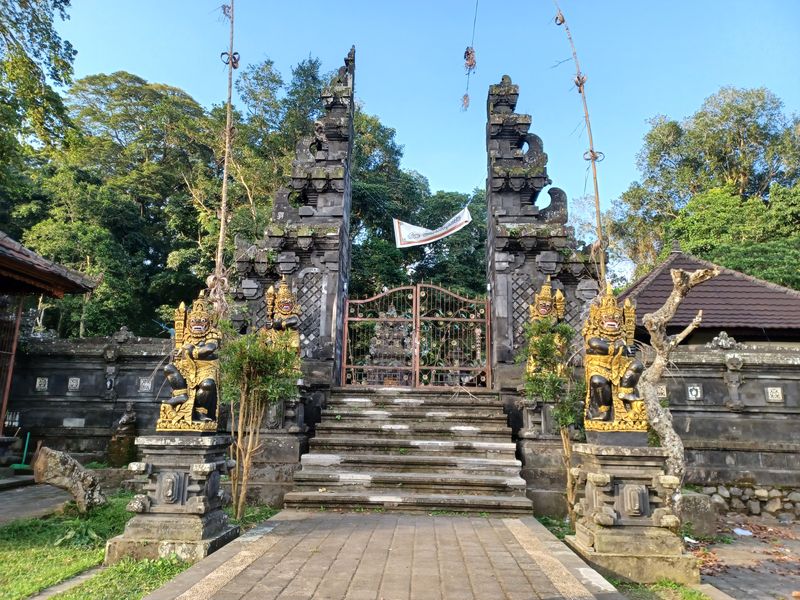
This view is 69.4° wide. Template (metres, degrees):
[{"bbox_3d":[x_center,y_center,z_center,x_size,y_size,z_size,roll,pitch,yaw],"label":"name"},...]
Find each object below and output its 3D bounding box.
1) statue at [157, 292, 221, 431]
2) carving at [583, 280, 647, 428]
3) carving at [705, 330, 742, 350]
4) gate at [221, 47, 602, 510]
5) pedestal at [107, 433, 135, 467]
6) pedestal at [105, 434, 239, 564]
[{"bbox_3d":[-2.312,0.675,6.429,0.477,1.539,0.477,1,-12,2],"label":"statue"},{"bbox_3d":[2.283,0.633,6.217,0.477,1.530,0.477,1,-12,2],"label":"carving"},{"bbox_3d":[5.606,0.690,10.006,0.576,0.288,0.243,1,-12,2],"label":"carving"},{"bbox_3d":[0.324,-1.123,11.571,7.740,9.540,3.870,1,-12,2],"label":"gate"},{"bbox_3d":[-4.492,2.452,9.403,0.405,0.531,0.396,1,-12,2],"label":"pedestal"},{"bbox_3d":[-2.349,2.041,6.128,0.981,1.188,0.972,1,-12,2],"label":"pedestal"}]

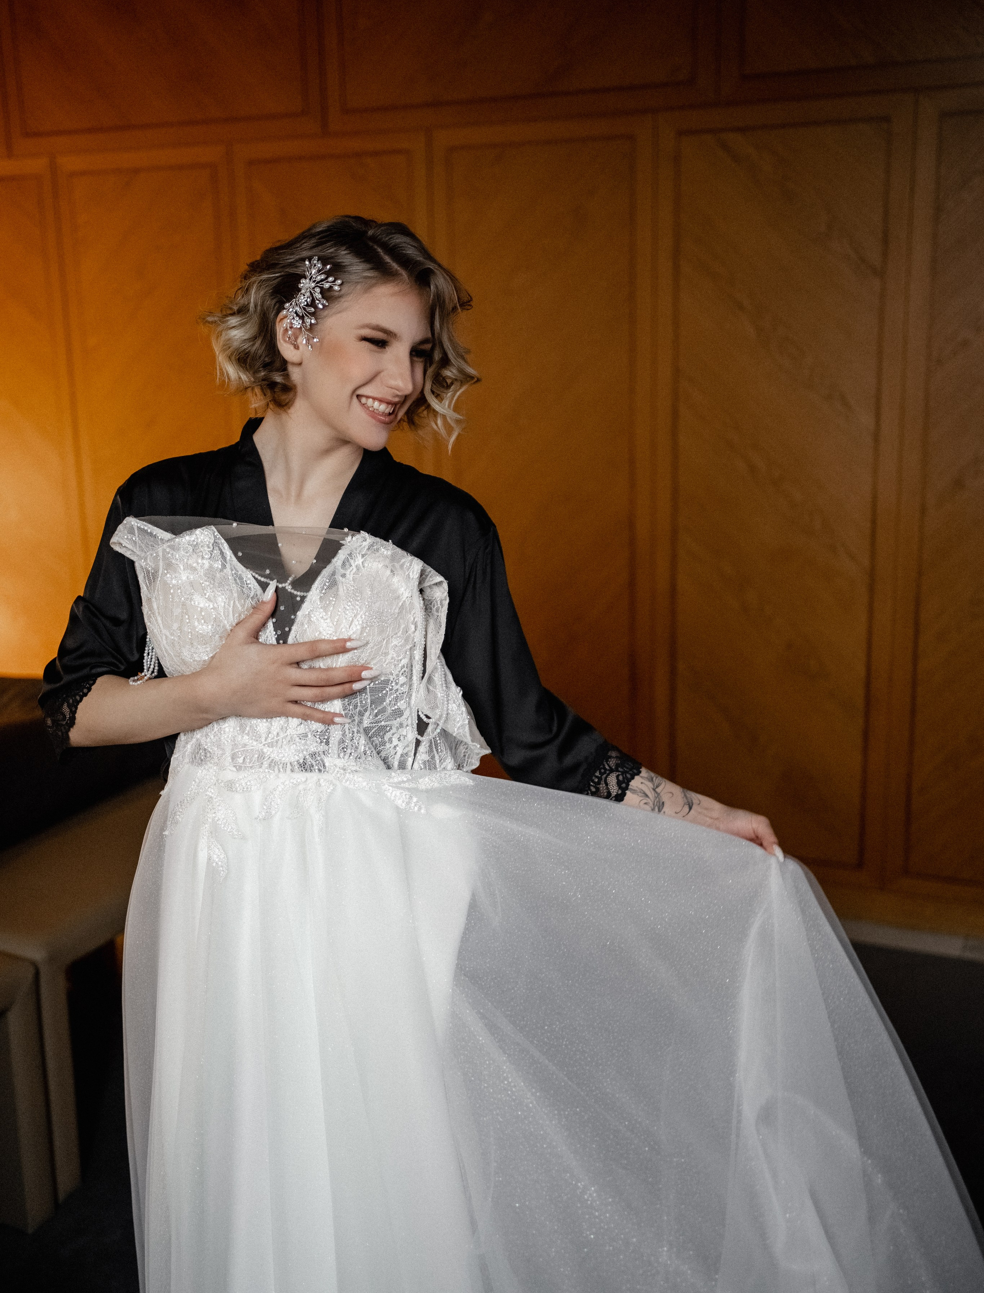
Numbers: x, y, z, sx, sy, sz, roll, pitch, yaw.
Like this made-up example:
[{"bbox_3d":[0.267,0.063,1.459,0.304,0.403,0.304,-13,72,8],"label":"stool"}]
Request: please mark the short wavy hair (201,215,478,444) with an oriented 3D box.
[{"bbox_3d":[-0.156,-0.351,1.566,0.245,0.230,0.245,6,11,-41],"label":"short wavy hair"}]

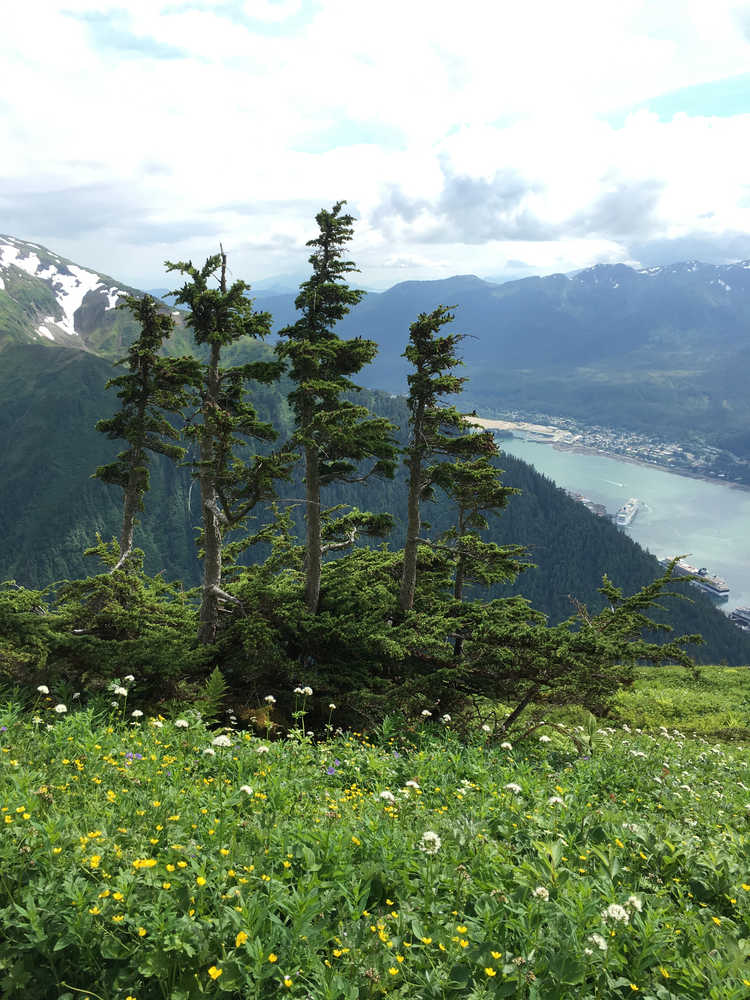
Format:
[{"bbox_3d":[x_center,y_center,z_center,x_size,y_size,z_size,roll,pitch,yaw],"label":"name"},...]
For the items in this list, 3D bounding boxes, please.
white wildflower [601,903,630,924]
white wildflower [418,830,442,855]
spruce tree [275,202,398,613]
[{"bbox_3d":[0.459,0.790,1.600,0.054,0.034,0.050,0,14,0],"label":"white wildflower"},{"bbox_3d":[0.129,0.797,1.950,0.052,0.045,0.050,0,14,0],"label":"white wildflower"},{"bbox_3d":[-0.311,-0.461,6.794,0.950,3.595,0.950,0,14,0],"label":"spruce tree"}]

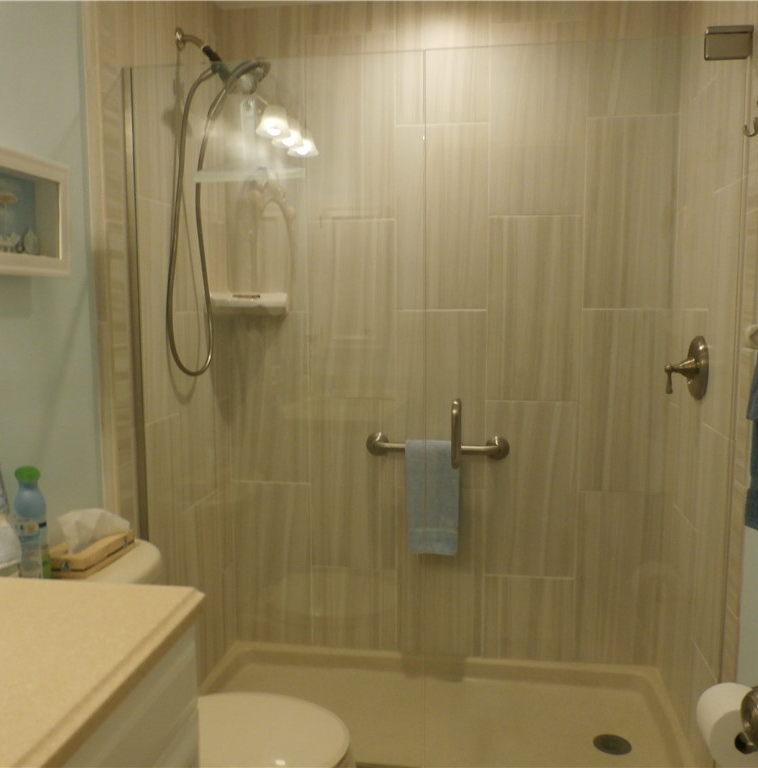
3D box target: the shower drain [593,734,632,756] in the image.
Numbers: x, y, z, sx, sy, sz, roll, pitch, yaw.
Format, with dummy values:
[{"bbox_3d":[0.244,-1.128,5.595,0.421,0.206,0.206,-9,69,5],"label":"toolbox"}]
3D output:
[{"bbox_3d":[0.684,1.059,2.164,0.107,0.012,0.107,1,6,9],"label":"shower drain"}]

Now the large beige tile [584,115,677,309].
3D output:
[{"bbox_3d":[0.803,-0.543,2.373,0.282,0.608,0.012,1,6,8],"label":"large beige tile"}]

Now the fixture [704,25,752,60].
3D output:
[{"bbox_3d":[0.785,-0.764,1.663,0.095,0.072,0.040,1,6,9],"label":"fixture"}]

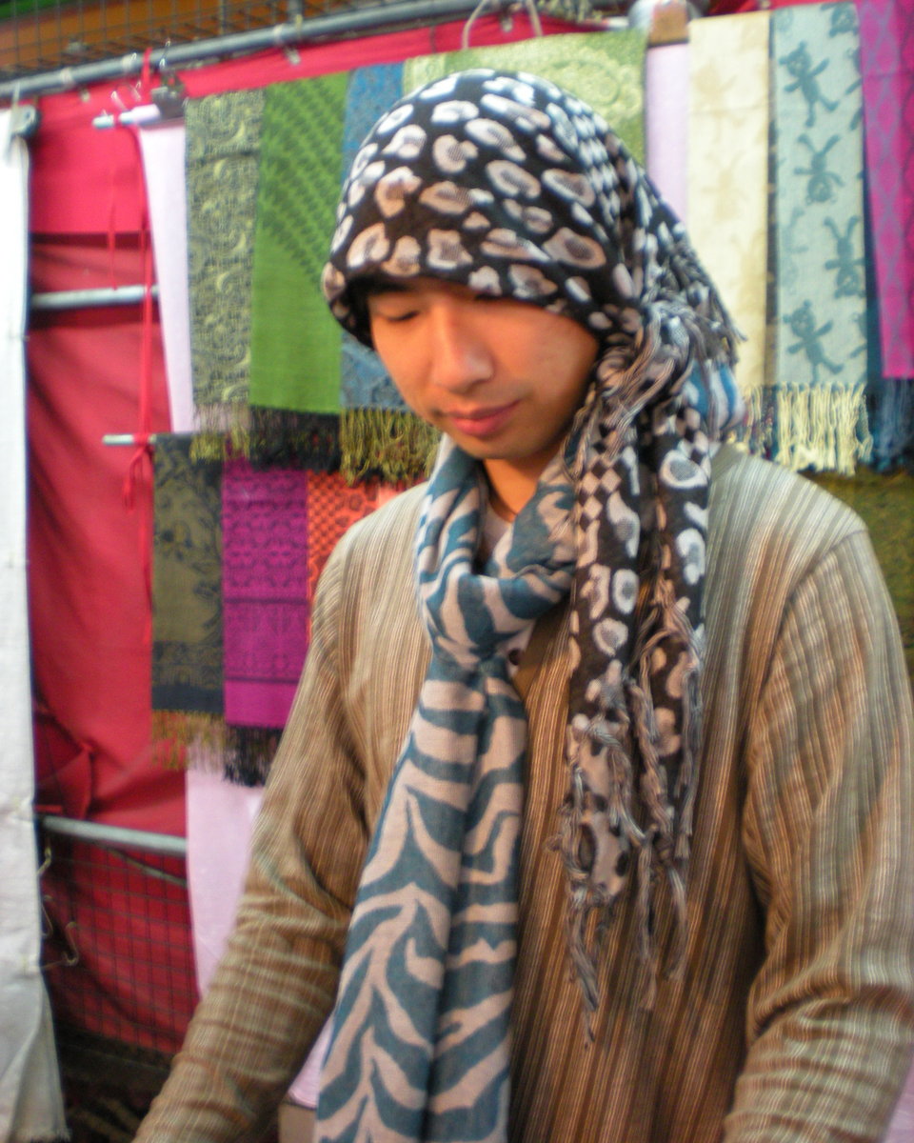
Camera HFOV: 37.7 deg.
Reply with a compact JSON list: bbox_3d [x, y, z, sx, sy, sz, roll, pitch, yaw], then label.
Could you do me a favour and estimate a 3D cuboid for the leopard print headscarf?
[{"bbox_3d":[0.048,-0.030,0.970,0.270,0.680,0.250,0,0,25],"label":"leopard print headscarf"}]

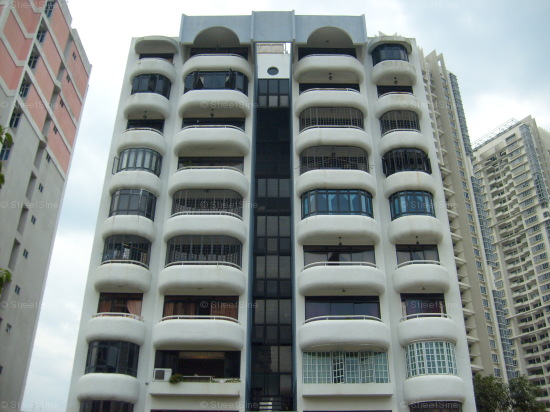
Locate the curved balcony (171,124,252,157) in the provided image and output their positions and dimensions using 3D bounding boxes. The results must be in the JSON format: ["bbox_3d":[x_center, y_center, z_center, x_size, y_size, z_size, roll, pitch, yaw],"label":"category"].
[{"bbox_3d":[-3.891,-4.038,34.354,4.567,1.440,1.140,0,-28,0],"label":"curved balcony"}]

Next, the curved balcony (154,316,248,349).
[{"bbox_3d":[-3.895,6.494,28.288,4.623,1.447,1.320,0,-29,0],"label":"curved balcony"}]

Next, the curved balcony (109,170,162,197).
[{"bbox_3d":[-8.493,-1.310,33.796,3.060,1.152,1.140,0,-29,0],"label":"curved balcony"}]

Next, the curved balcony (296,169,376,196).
[{"bbox_3d":[3.625,-1.262,32.616,4.716,1.247,1.320,0,-29,0],"label":"curved balcony"}]

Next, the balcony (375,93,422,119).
[{"bbox_3d":[8.094,-6.435,36.066,3.151,1.431,1.151,0,-28,0],"label":"balcony"}]

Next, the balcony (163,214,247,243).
[{"bbox_3d":[-3.910,1.331,31.480,4.567,1.260,1.140,0,-28,0],"label":"balcony"}]

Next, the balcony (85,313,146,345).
[{"bbox_3d":[-8.479,6.507,29.569,2.980,1.410,1.035,0,-28,0],"label":"balcony"}]

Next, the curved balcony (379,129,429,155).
[{"bbox_3d":[7.976,-3.931,34.306,3.036,1.552,0.962,0,-29,0],"label":"curved balcony"}]

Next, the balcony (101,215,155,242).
[{"bbox_3d":[-8.217,1.292,31.459,3.036,1.241,0.962,0,-29,0],"label":"balcony"}]

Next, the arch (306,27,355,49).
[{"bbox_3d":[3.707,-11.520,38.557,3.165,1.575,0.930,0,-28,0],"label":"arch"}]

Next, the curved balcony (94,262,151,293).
[{"bbox_3d":[-8.424,3.887,30.732,3.126,1.382,1.280,0,-29,0],"label":"curved balcony"}]

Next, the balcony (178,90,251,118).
[{"bbox_3d":[-3.815,-6.384,35.088,4.617,1.195,1.268,0,-28,0],"label":"balcony"}]

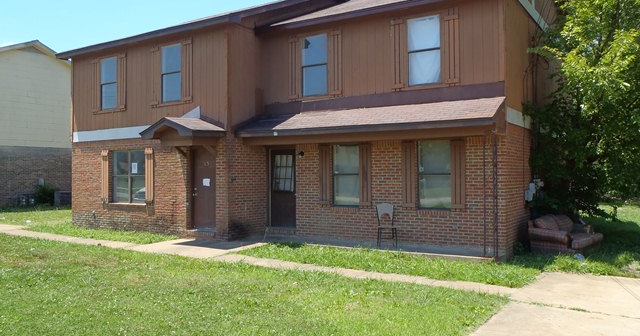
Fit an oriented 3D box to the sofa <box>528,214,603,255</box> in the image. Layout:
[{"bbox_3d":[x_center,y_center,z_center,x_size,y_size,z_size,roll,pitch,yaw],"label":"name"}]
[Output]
[{"bbox_3d":[5.569,1.442,11.743,1.720,0.790,0.900,0,0,-42],"label":"sofa"}]

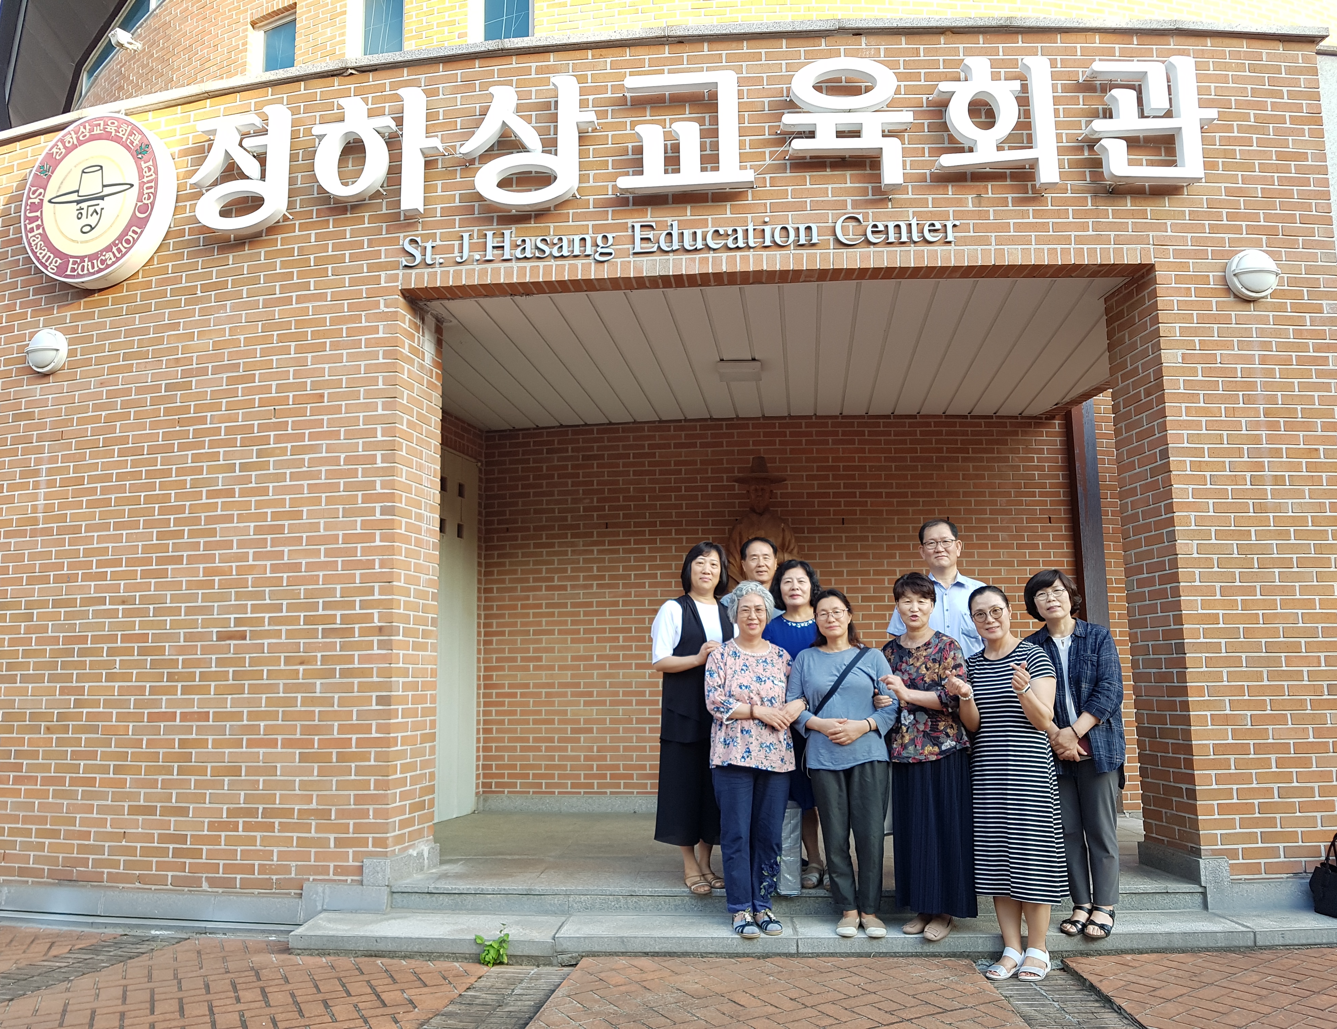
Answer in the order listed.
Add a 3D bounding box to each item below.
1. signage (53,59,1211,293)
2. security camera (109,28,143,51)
[{"bbox_3d":[-0.494,-1.809,5.345,6.452,1.070,0.483,-2,-8,7],"label":"signage"},{"bbox_3d":[-5.708,-5.004,10.856,0.150,0.170,0.330,-6,-9,30],"label":"security camera"}]

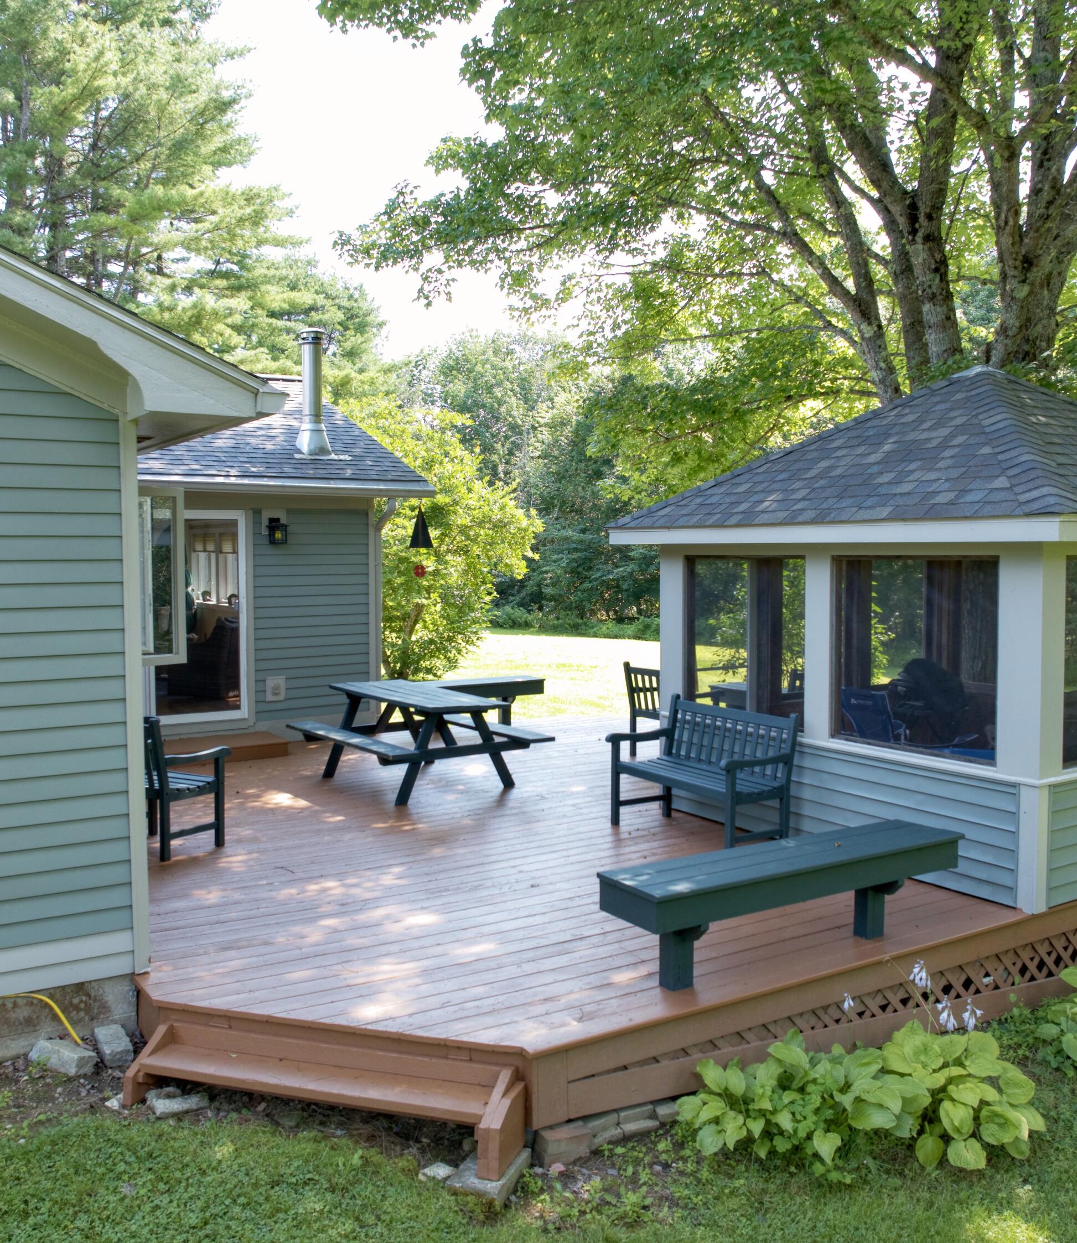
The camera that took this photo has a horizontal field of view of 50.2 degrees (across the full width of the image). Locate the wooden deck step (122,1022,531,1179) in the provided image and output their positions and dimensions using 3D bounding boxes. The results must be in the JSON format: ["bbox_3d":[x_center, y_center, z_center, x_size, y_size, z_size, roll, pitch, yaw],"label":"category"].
[{"bbox_3d":[-0.850,1.849,4.527,1.620,0.280,0.310,1,4,17],"label":"wooden deck step"}]

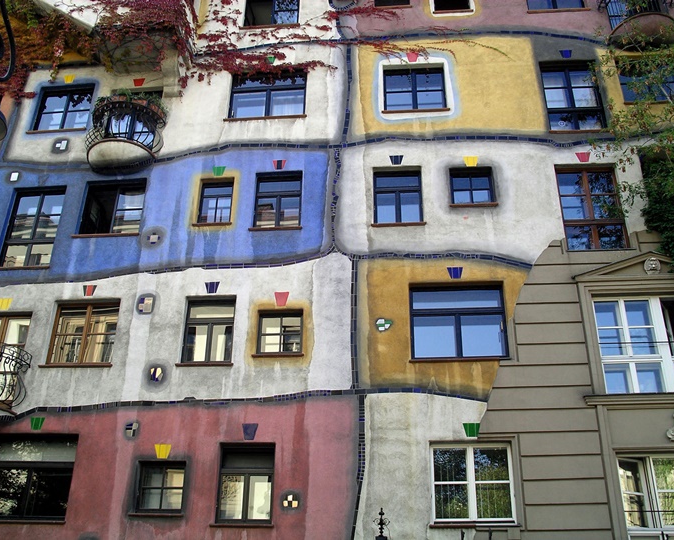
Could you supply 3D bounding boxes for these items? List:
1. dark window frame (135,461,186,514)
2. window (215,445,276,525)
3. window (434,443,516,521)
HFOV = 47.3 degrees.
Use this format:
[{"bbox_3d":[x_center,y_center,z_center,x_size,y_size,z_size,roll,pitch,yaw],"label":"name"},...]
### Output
[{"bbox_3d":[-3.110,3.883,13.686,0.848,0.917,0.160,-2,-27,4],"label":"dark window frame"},{"bbox_3d":[-1.690,4.027,14.452,1.060,1.470,0.160,-2,-27,5],"label":"window"},{"bbox_3d":[2.406,3.790,13.679,1.417,1.380,0.150,-2,-26,5],"label":"window"}]

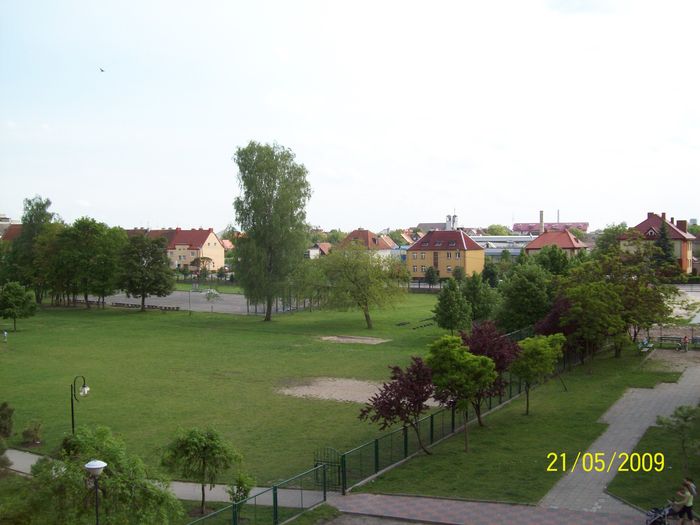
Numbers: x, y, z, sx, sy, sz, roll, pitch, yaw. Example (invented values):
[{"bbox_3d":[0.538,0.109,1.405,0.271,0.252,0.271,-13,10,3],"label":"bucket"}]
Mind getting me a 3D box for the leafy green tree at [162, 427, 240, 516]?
[{"bbox_3d":[-5.741,7.999,27.912,2.910,3.466,2.910,-2,3,-12],"label":"leafy green tree"}]

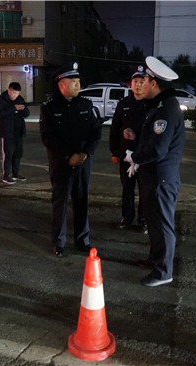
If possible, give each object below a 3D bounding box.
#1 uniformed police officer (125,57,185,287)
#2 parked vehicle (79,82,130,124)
[{"bbox_3d":[0.512,-0.067,2.952,0.420,1.810,0.520,3,14,12],"label":"uniformed police officer"},{"bbox_3d":[1.044,-3.619,17.000,5.100,1.850,1.800,-1,13,-10],"label":"parked vehicle"}]

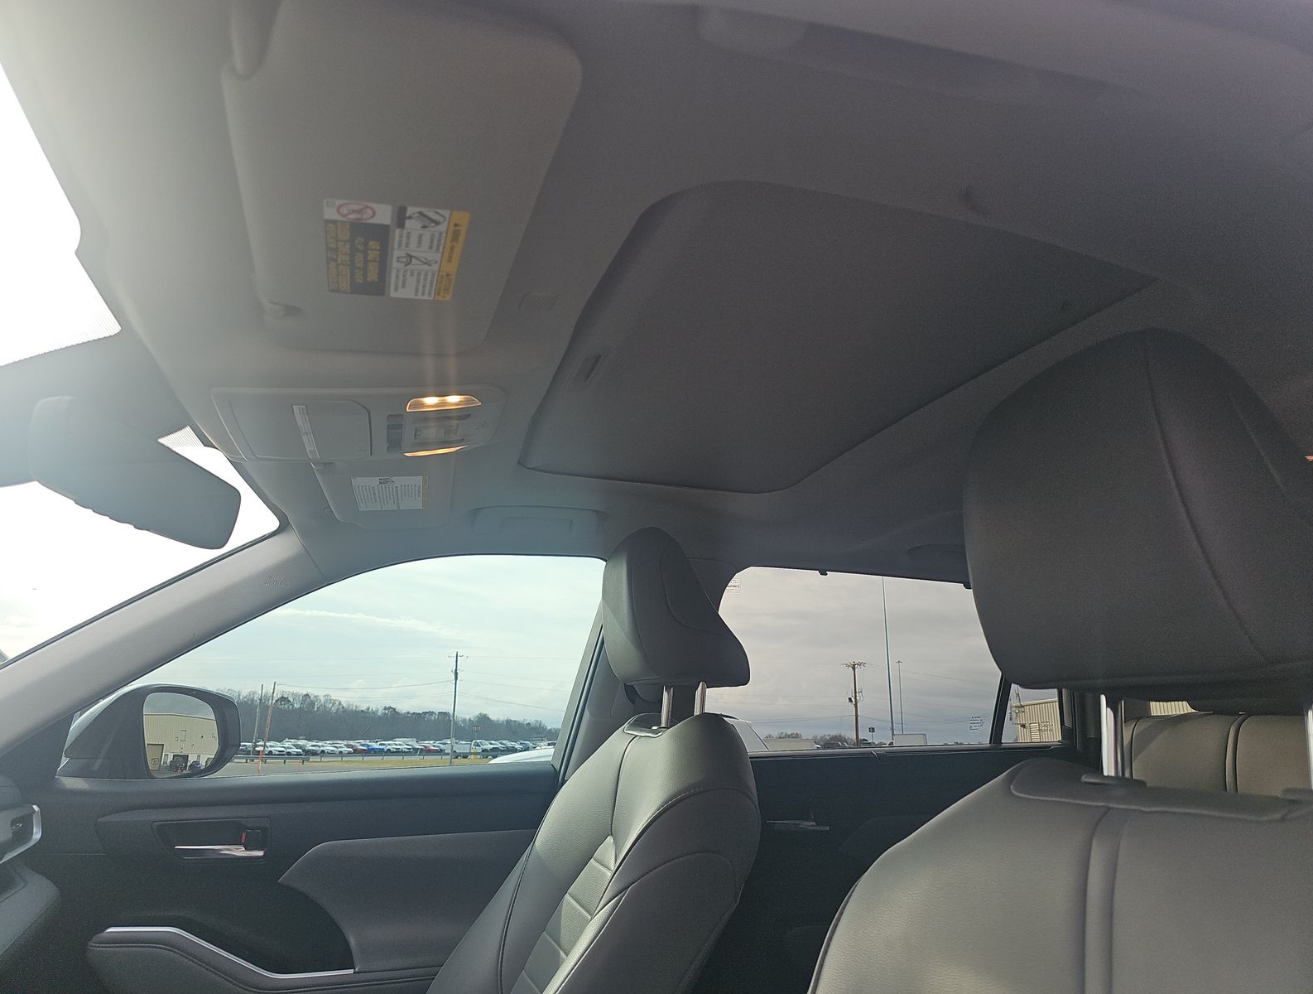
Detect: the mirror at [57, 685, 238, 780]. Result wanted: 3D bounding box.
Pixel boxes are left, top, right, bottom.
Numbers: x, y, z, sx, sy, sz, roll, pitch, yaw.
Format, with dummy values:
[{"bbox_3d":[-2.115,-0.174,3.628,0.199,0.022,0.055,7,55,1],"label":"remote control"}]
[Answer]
[{"bbox_3d":[-0.859,0.421,1.528,0.150,0.175,0.250,-2,-16,8],"label":"mirror"}]

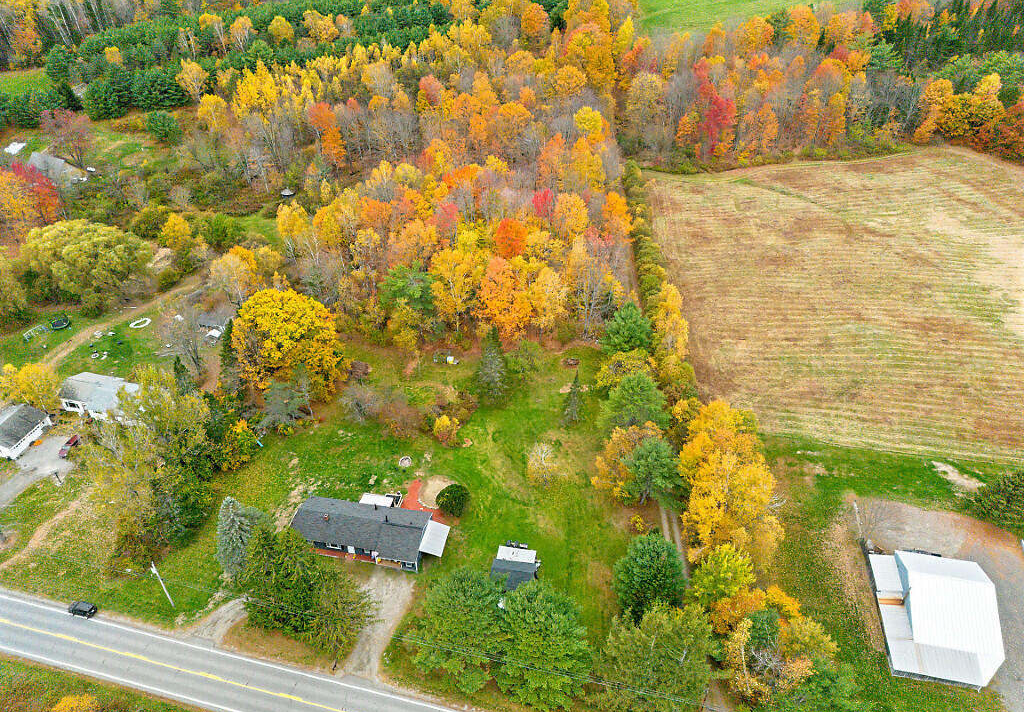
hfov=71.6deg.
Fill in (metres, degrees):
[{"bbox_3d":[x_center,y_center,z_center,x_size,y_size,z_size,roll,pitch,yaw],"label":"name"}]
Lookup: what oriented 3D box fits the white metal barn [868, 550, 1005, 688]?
[{"bbox_3d":[62.871,37.450,104.814,14.100,7.320,19.980,8,39,10],"label":"white metal barn"}]

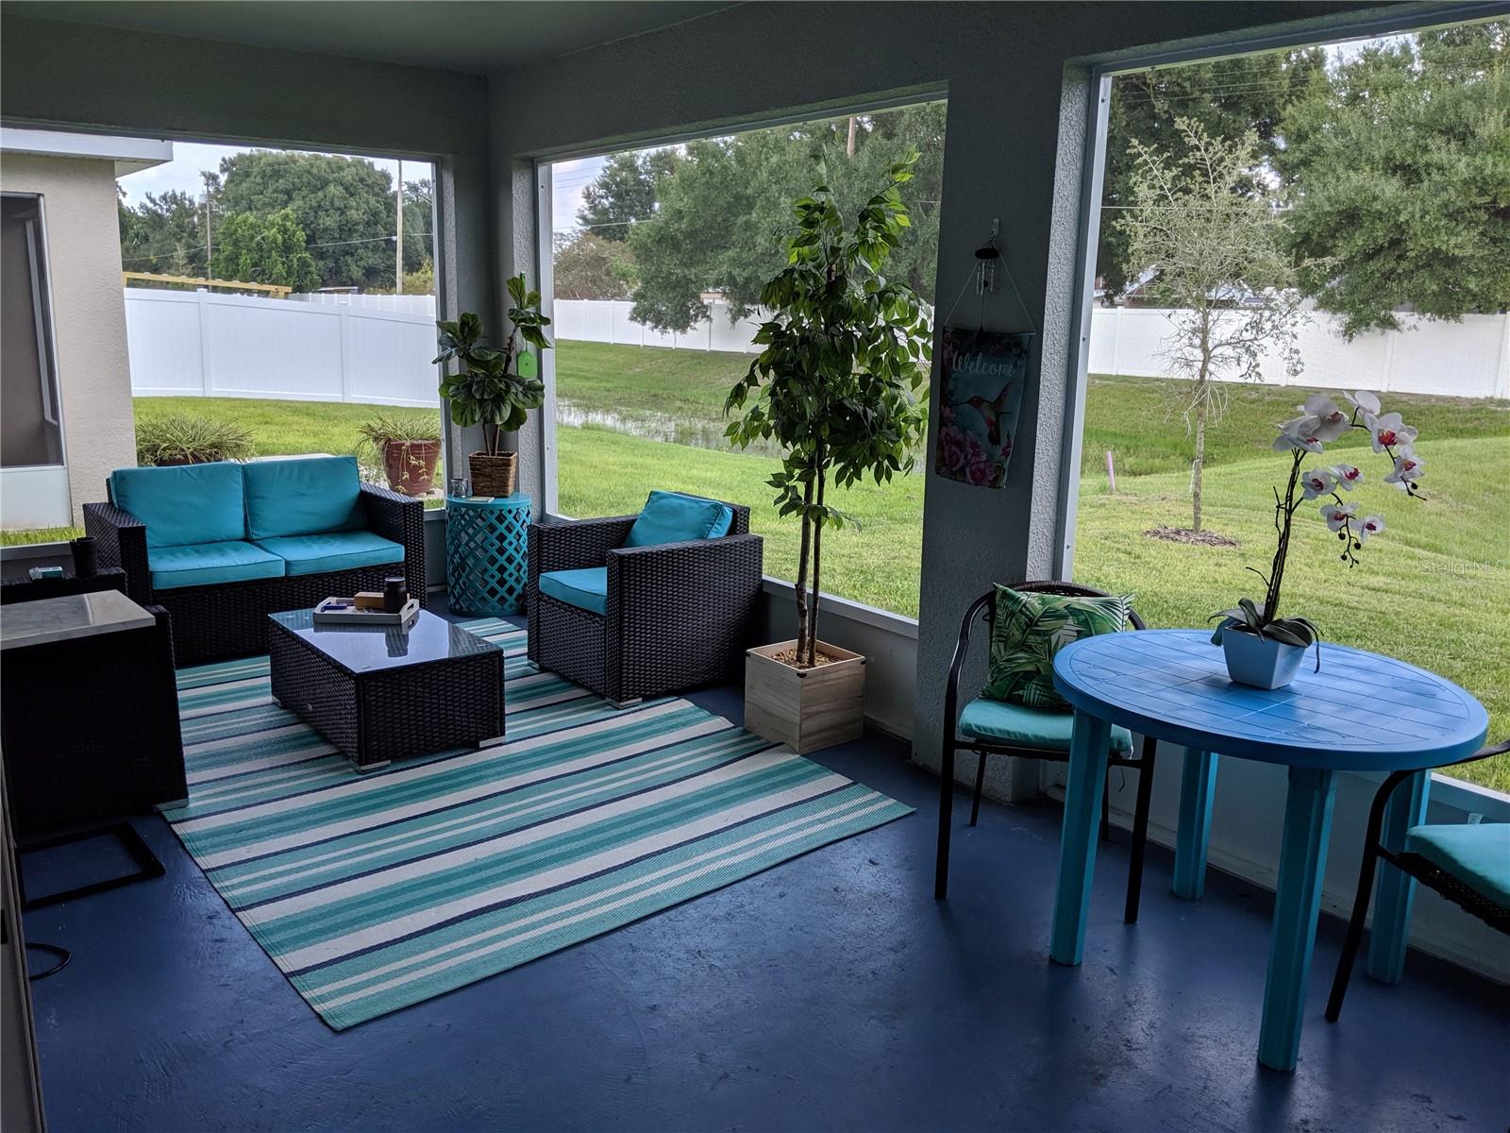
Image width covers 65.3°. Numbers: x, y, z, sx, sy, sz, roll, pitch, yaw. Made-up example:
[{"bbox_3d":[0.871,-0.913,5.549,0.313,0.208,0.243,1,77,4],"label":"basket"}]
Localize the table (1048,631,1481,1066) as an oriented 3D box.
[{"bbox_3d":[1.137,0.615,2.743,0.875,0.730,0.875,1,13,0],"label":"table"}]

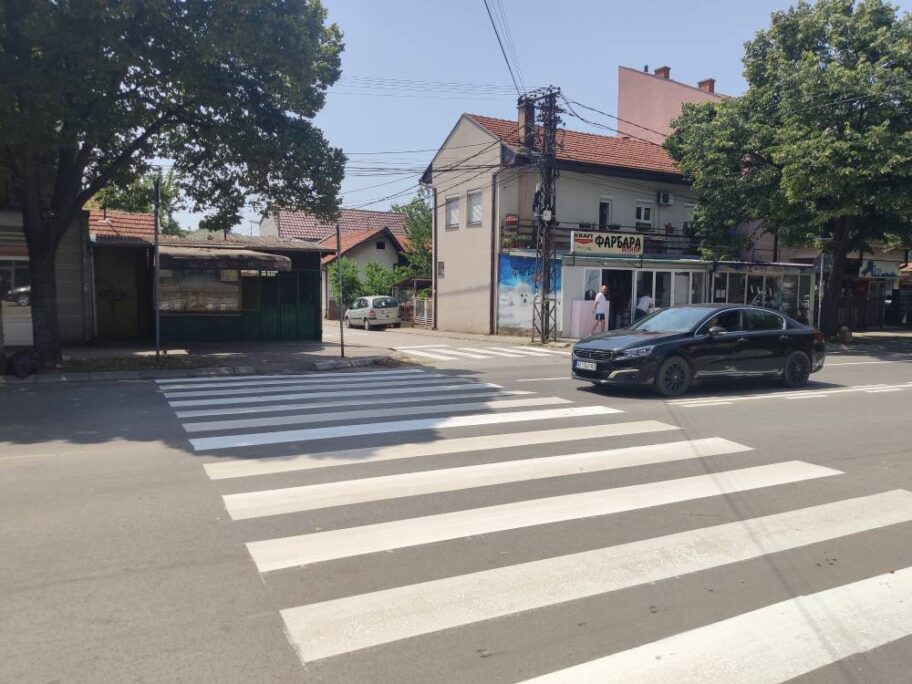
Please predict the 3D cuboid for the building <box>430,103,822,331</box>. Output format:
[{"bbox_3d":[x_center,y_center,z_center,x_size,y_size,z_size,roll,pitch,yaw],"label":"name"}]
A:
[{"bbox_3d":[7.083,-4.709,27.981,14.600,8.300,7.400,-2,5,-27],"label":"building"}]

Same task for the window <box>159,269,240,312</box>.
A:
[{"bbox_3d":[-6.720,-1.385,18.106,2.080,1.150,0.120,-2,5,-27],"label":"window"}]

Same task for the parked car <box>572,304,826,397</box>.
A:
[{"bbox_3d":[4.380,0.047,12.262,4.830,1.456,1.850,-2,5,-26],"label":"parked car"}]

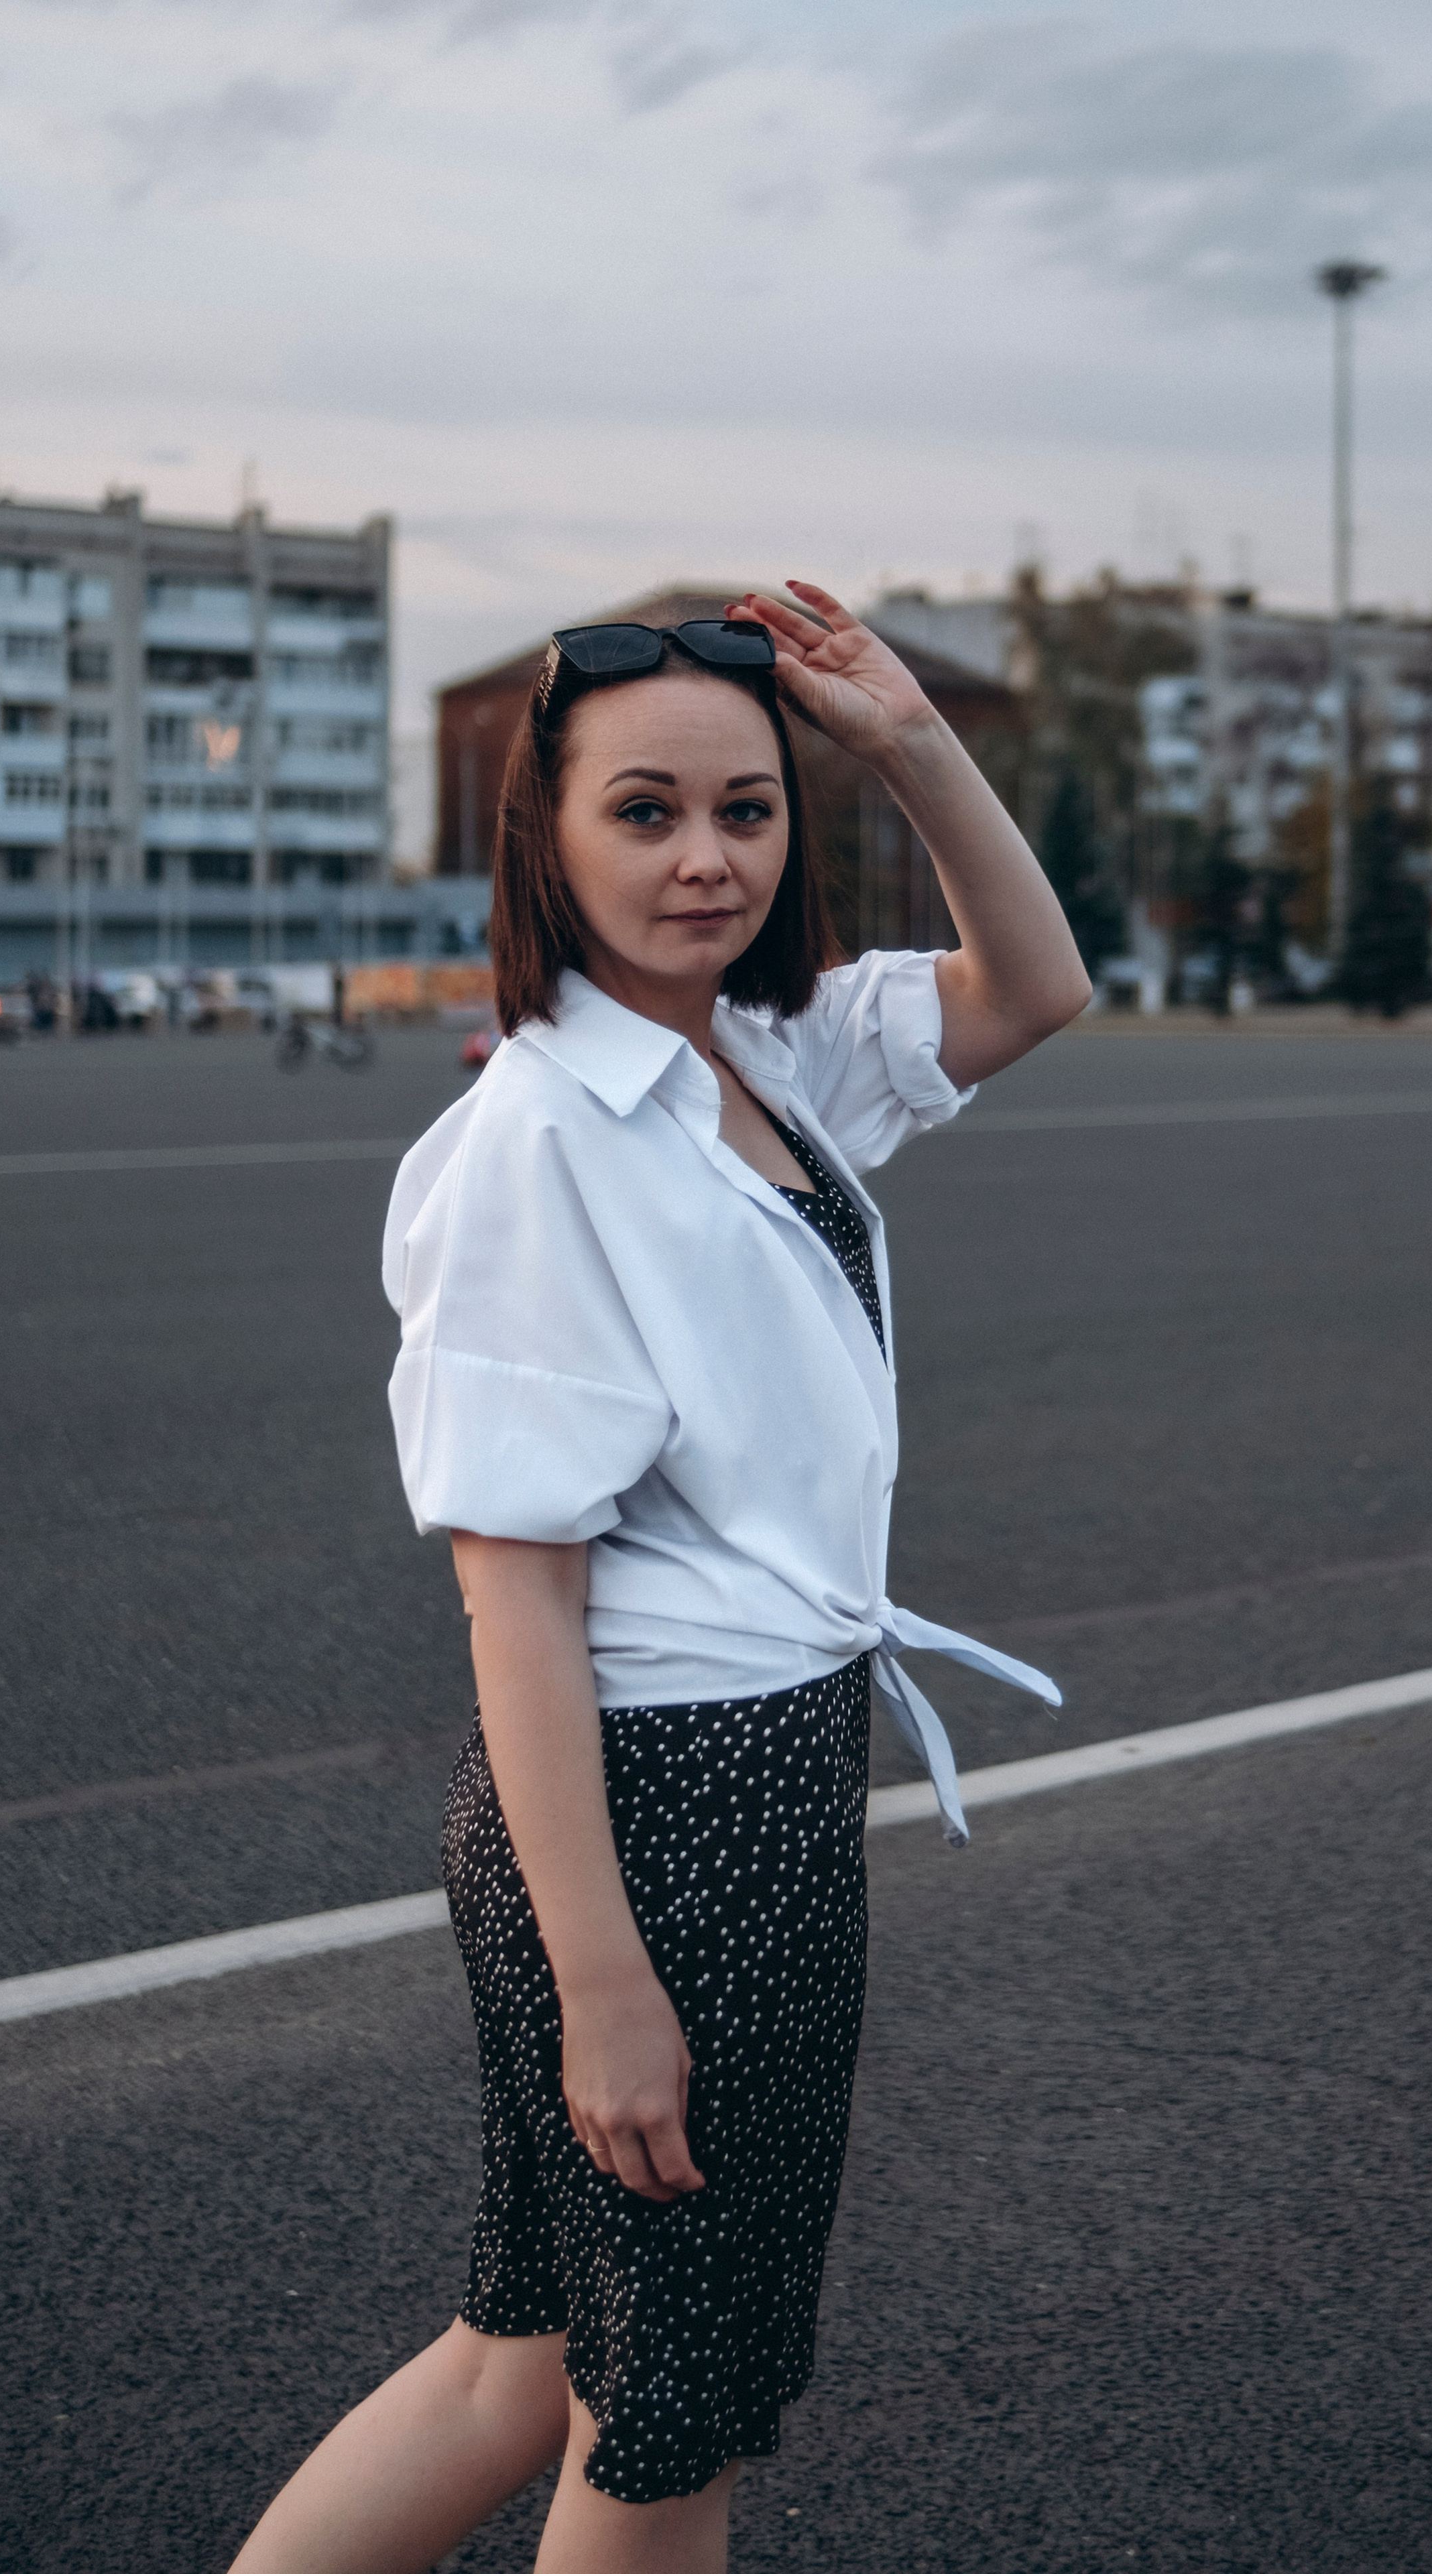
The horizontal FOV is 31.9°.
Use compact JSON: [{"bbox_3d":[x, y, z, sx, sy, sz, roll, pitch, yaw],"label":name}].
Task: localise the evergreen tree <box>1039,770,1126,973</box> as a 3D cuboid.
[{"bbox_3d":[12.510,-13.820,87.980,3.900,8.760,3.900,0,7,0],"label":"evergreen tree"}]

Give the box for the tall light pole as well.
[{"bbox_3d":[23.250,-23.760,92.810,2.500,27.330,2.500,0,7,0],"label":"tall light pole"}]

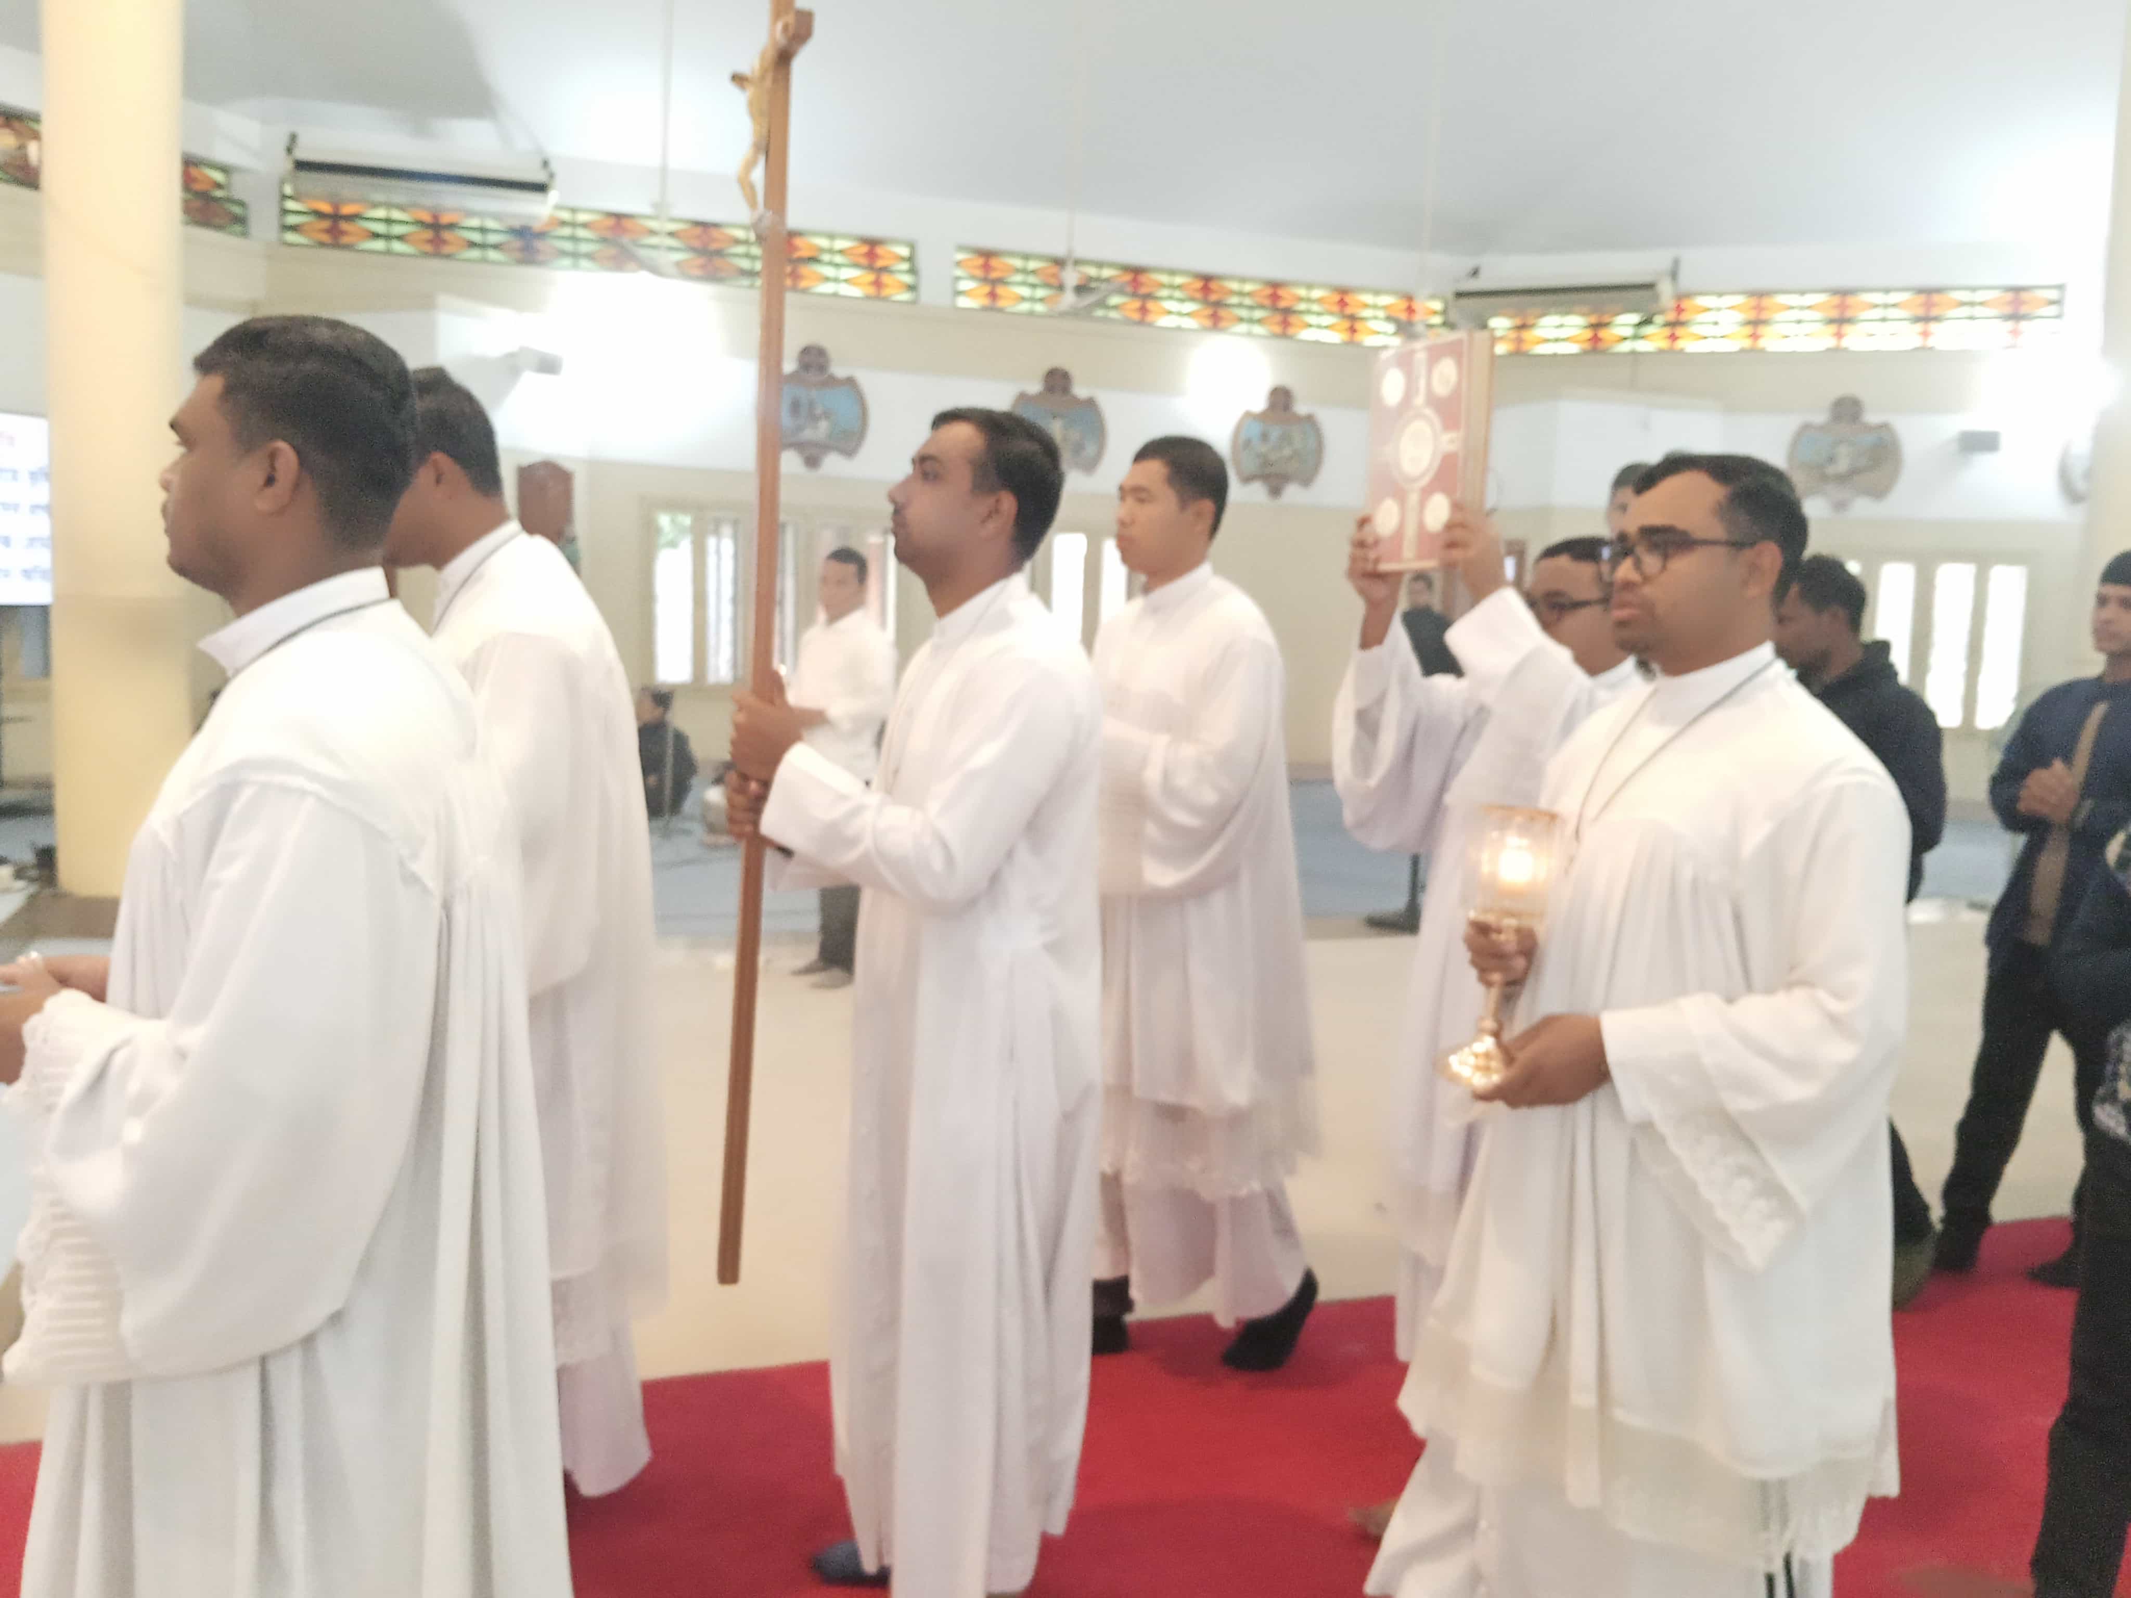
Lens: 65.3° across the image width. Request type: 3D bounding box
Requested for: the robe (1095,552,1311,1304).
[{"bbox_3d":[0.213,0.275,3.060,0.450,1.390,0.530,0,5,-23],"label":"robe"}]

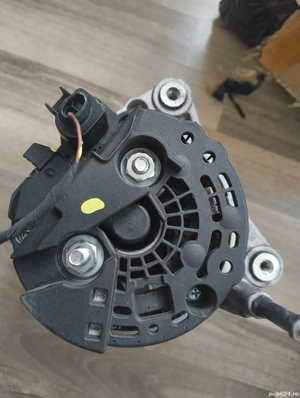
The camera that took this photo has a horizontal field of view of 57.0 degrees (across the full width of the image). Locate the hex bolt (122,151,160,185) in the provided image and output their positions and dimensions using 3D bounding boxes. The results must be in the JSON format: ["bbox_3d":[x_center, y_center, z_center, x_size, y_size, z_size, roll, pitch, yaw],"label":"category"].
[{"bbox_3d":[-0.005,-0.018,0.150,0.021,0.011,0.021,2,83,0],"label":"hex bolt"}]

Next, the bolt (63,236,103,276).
[{"bbox_3d":[-0.036,0.030,0.143,0.022,0.015,0.022,0,83,0],"label":"bolt"}]

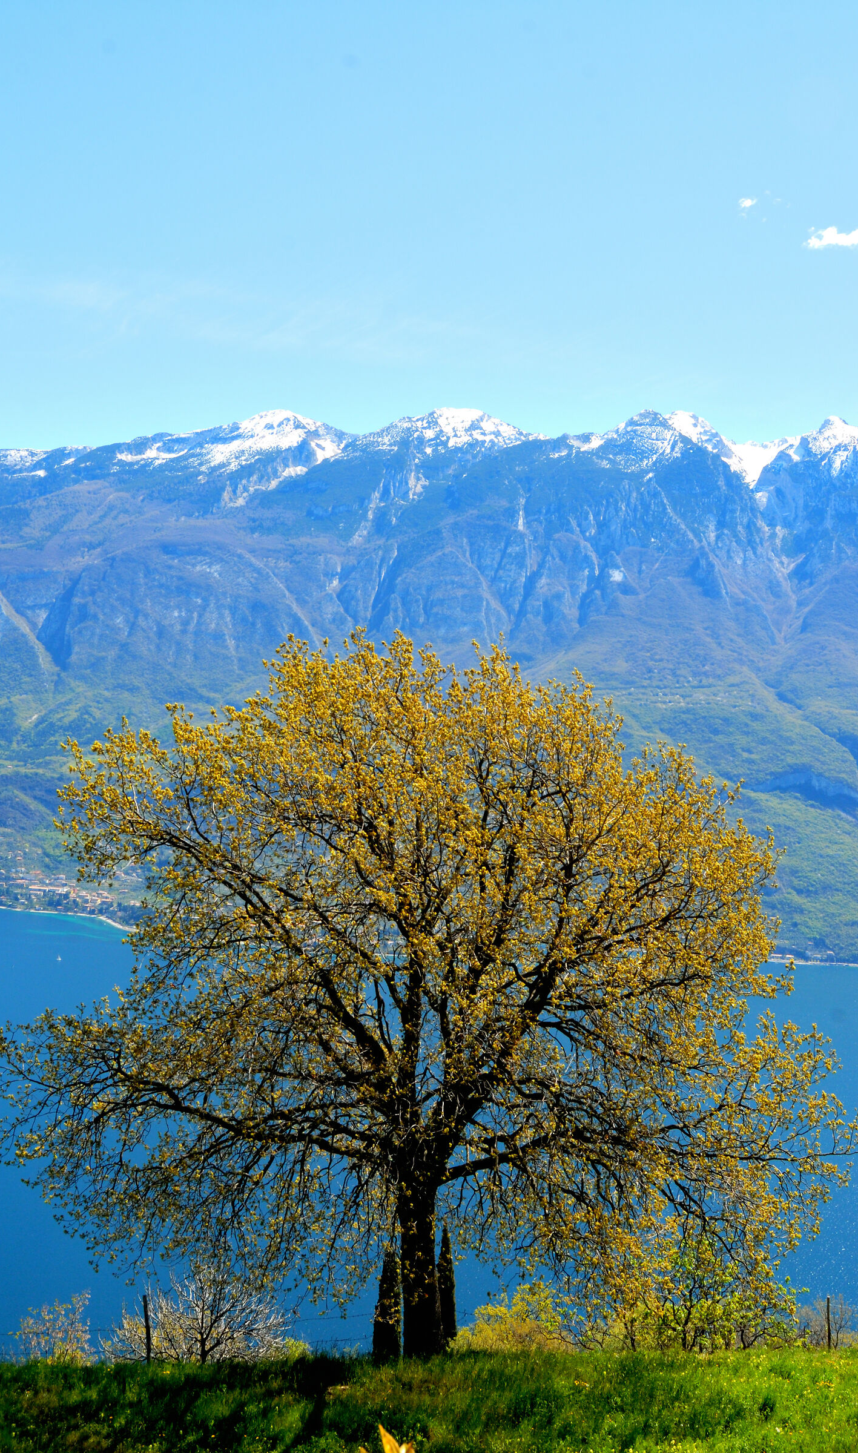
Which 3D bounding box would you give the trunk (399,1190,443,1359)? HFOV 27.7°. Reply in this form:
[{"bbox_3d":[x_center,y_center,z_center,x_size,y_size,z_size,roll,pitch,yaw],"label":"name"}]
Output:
[{"bbox_3d":[-0.119,8.817,28.000,0.710,2.680,0.700,0,-2,0],"label":"trunk"}]

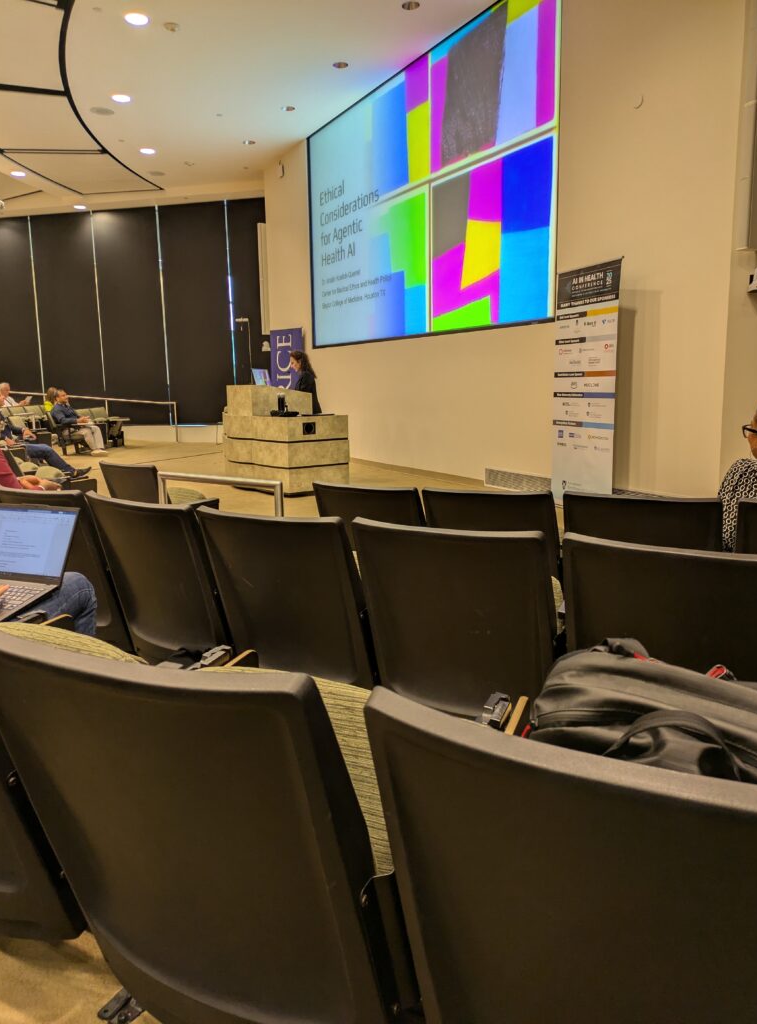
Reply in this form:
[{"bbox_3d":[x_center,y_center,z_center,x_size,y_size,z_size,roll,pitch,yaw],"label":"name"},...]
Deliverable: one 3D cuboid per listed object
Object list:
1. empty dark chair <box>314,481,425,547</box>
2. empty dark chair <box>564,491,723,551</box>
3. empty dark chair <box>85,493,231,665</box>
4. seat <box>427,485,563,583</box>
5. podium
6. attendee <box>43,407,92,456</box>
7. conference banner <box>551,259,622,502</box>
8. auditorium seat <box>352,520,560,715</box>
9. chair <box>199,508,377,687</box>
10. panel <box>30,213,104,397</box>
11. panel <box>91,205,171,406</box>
[{"bbox_3d":[0.049,0.262,3.465,0.530,0.840,0.600,3,11,23],"label":"empty dark chair"},{"bbox_3d":[1.066,0.311,3.070,0.530,0.840,0.600,3,10,21],"label":"empty dark chair"},{"bbox_3d":[-0.655,0.335,2.734,0.530,0.840,0.600,5,11,30],"label":"empty dark chair"},{"bbox_3d":[0.532,0.283,3.305,0.530,0.840,0.600,3,10,20],"label":"seat"},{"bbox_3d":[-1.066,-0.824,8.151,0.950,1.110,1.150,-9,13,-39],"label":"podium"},{"bbox_3d":[-5.695,-1.445,13.556,0.620,0.840,0.550,0,10,7],"label":"attendee"},{"bbox_3d":[1.759,-1.026,6.316,0.150,2.060,0.880,-4,10,-20],"label":"conference banner"},{"bbox_3d":[0.284,0.407,2.216,0.530,0.840,0.600,3,11,23],"label":"auditorium seat"},{"bbox_3d":[-0.201,0.376,2.449,0.530,0.840,0.600,4,11,26],"label":"chair"},{"bbox_3d":[-7.084,-4.354,16.926,1.628,4.674,0.060,2,10,14],"label":"panel"},{"bbox_3d":[-5.510,-4.308,16.540,1.614,4.674,0.060,2,10,13],"label":"panel"}]

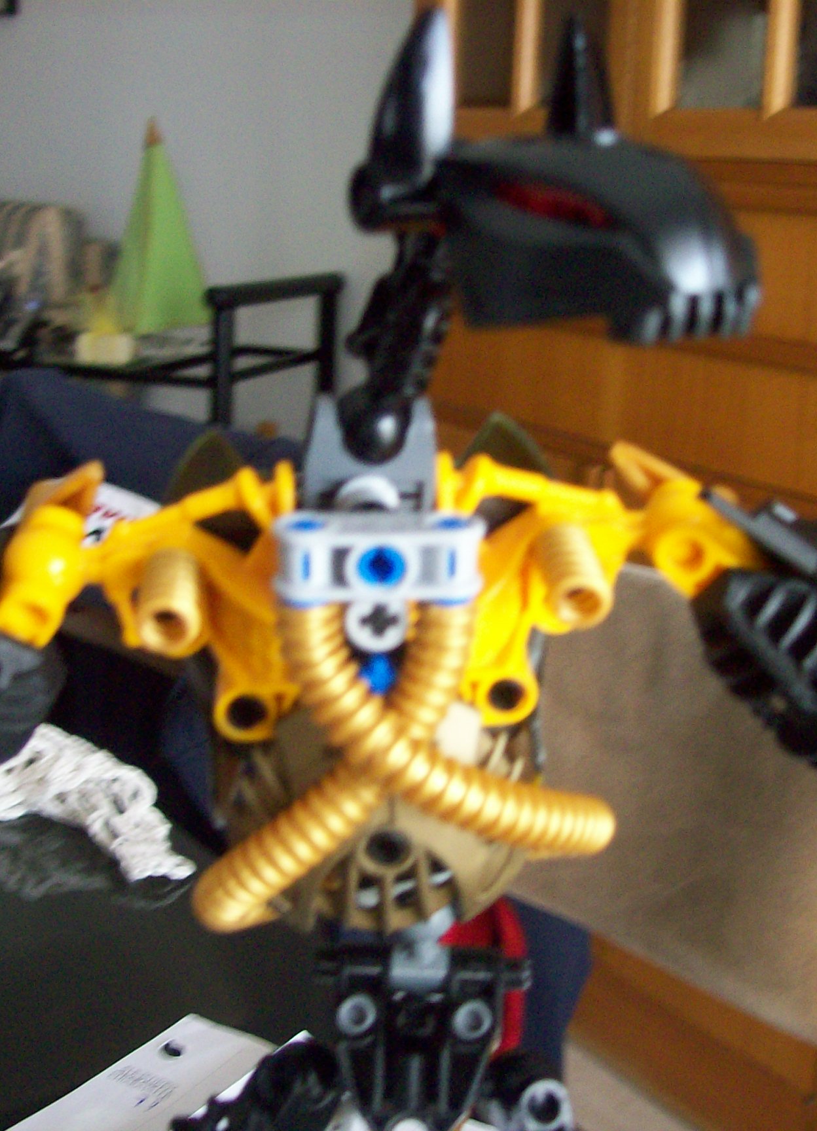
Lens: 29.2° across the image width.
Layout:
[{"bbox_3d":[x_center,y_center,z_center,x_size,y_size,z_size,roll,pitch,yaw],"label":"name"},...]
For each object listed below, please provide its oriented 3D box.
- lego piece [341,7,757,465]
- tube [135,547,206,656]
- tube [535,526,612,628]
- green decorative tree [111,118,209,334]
[{"bbox_3d":[0.020,-0.040,0.203,0.052,0.058,0.041,12,17,34],"label":"lego piece"},{"bbox_3d":[-0.028,0.004,0.186,0.007,0.007,0.015,0,22,-8],"label":"tube"},{"bbox_3d":[0.020,0.002,0.193,0.007,0.007,0.015,0,22,-8],"label":"tube"},{"bbox_3d":[-0.407,-0.561,2.557,0.128,0.350,0.128,-7,17,-31],"label":"green decorative tree"}]

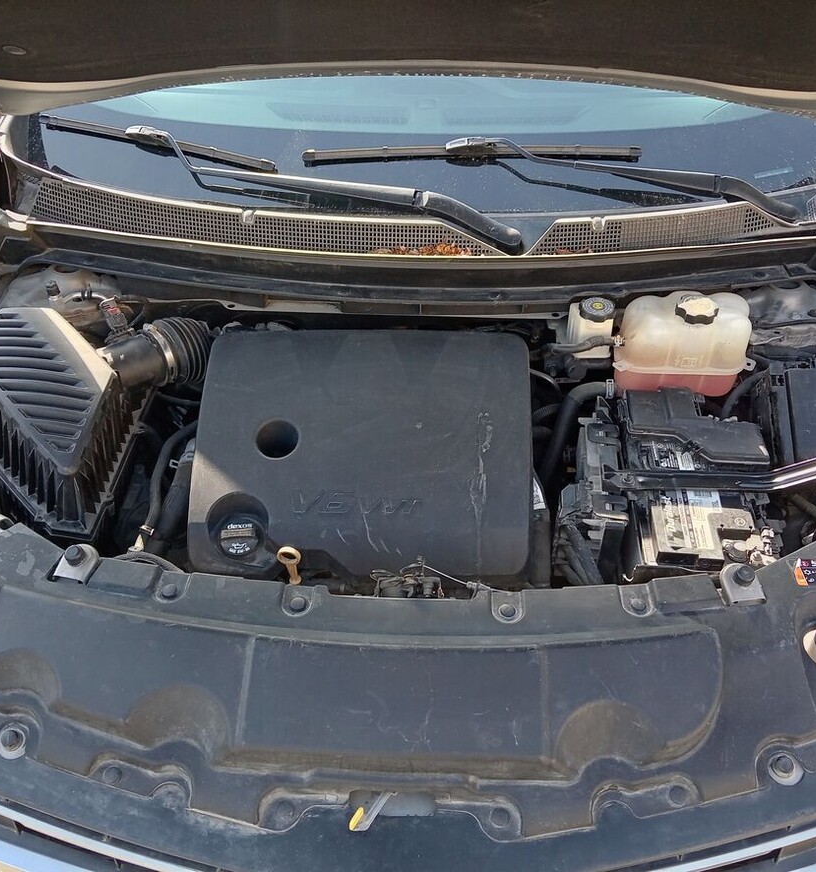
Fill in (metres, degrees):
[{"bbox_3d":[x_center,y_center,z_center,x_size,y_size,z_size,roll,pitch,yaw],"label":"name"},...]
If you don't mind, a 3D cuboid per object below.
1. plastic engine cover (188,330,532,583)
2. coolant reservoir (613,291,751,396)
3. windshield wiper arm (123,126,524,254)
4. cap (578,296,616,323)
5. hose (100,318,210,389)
[{"bbox_3d":[-0.055,0.031,1.137,0.440,0.085,0.365,2,62,1],"label":"plastic engine cover"},{"bbox_3d":[0.389,-0.134,1.200,0.180,0.130,0.125,2,41,1],"label":"coolant reservoir"},{"bbox_3d":[-0.173,-0.432,1.473,0.773,0.058,0.076,18,61,10],"label":"windshield wiper arm"},{"bbox_3d":[0.283,-0.189,1.250,0.053,0.024,0.053,2,41,1],"label":"cap"},{"bbox_3d":[-0.352,-0.116,1.170,0.165,0.088,0.088,-14,43,-17],"label":"hose"}]

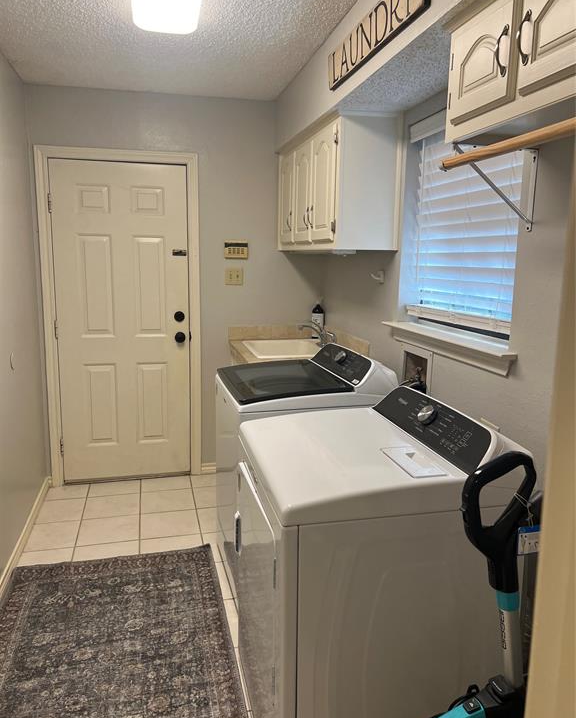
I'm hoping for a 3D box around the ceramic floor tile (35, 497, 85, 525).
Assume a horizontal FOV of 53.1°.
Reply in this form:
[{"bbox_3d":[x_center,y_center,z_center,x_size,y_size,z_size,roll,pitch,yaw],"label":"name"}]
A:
[{"bbox_3d":[-1.306,0.881,3.347,0.238,0.010,0.308,-2,10,-14],"label":"ceramic floor tile"}]

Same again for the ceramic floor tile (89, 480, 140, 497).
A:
[{"bbox_3d":[-1.097,0.828,3.671,0.310,0.010,0.219,-2,10,-14],"label":"ceramic floor tile"}]

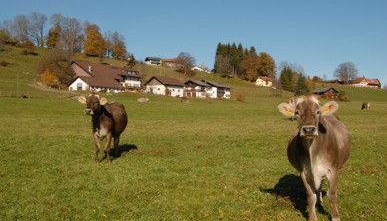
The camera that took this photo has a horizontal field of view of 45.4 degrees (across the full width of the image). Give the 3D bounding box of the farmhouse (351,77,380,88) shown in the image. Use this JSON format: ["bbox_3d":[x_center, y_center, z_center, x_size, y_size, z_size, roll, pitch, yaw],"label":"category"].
[{"bbox_3d":[137.511,-22.385,370.000,23.000,8.200,13.000,0,2,12],"label":"farmhouse"}]

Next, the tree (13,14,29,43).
[{"bbox_3d":[-106.536,-49.419,285.000,9.900,18.200,9.900,1,2,0],"label":"tree"}]

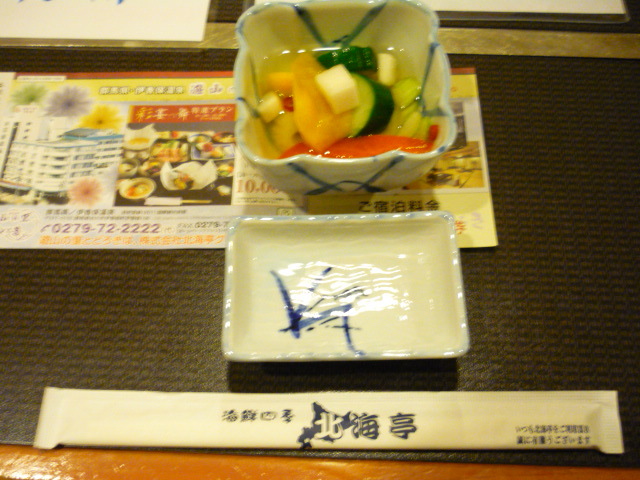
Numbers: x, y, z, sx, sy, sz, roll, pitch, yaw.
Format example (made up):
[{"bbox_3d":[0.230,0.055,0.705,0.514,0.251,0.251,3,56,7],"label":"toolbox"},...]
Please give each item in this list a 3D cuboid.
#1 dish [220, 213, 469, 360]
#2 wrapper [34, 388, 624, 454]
[{"bbox_3d":[0.011,0.023,0.275,0.101,0.023,0.066,-1,67,0],"label":"dish"},{"bbox_3d":[0.004,0.076,0.260,0.247,0.008,0.025,0,67,0],"label":"wrapper"}]

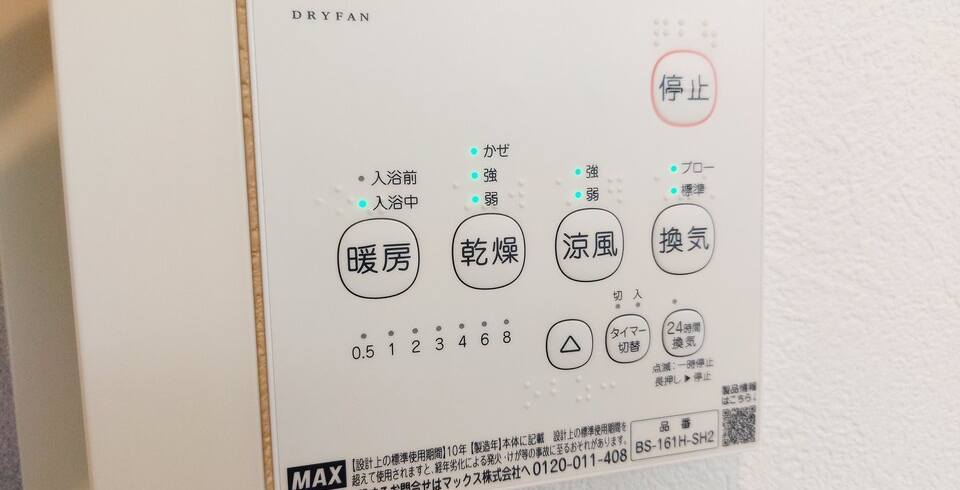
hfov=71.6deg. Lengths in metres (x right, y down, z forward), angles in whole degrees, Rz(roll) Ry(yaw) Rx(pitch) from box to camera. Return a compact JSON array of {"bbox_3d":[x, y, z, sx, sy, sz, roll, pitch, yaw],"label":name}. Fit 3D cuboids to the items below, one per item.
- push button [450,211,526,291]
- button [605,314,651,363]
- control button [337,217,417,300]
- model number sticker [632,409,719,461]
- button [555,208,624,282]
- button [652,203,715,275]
[{"bbox_3d":[0.002,0.001,0.142,0.017,0.016,0.002,-3,6,-16],"label":"push button"},{"bbox_3d":[0.034,0.022,0.153,0.011,0.011,0.002,-3,6,-16],"label":"button"},{"bbox_3d":[-0.020,0.003,0.135,0.017,0.016,0.002,-3,6,-16],"label":"control button"},{"bbox_3d":[0.047,0.046,0.159,0.024,0.010,0.001,-3,6,-16],"label":"model number sticker"},{"bbox_3d":[0.025,0.000,0.148,0.017,0.016,0.002,-3,6,-16],"label":"button"},{"bbox_3d":[0.048,-0.001,0.155,0.017,0.016,0.002,-3,6,-16],"label":"button"}]

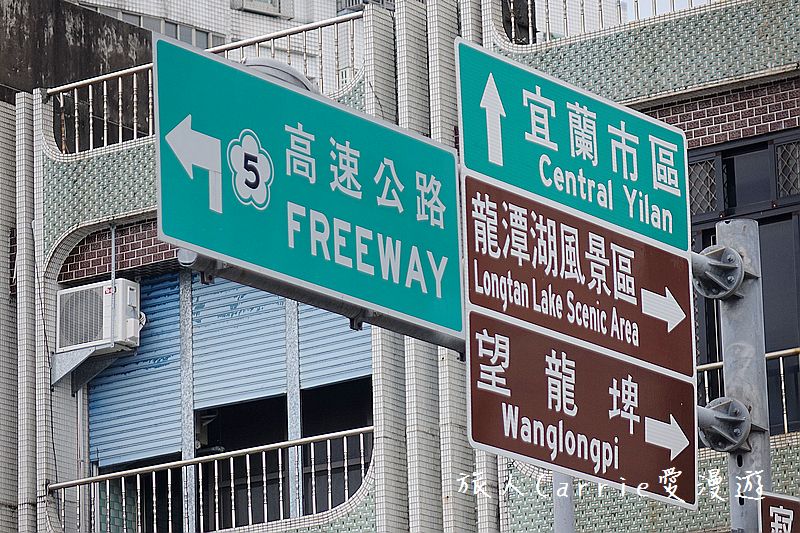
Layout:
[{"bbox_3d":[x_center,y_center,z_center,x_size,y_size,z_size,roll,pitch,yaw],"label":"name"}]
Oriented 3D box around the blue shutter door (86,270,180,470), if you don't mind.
[{"bbox_3d":[-2.207,0.864,37.143,0.978,1.519,0.050,-12,-18,33],"label":"blue shutter door"}]

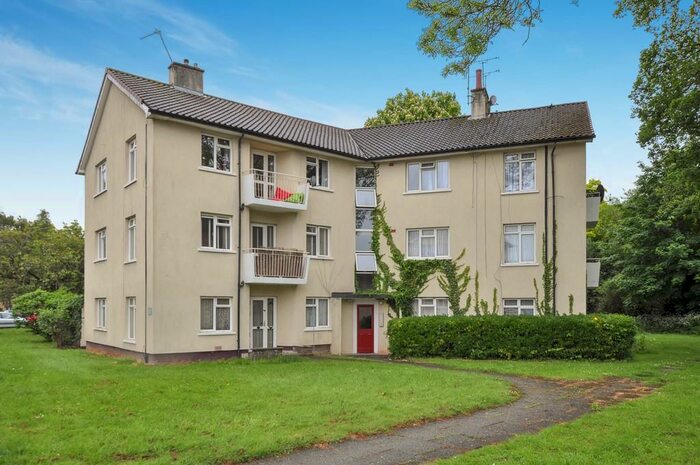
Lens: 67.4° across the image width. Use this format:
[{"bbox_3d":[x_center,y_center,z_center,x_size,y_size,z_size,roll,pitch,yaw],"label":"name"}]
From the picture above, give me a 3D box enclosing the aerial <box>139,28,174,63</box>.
[{"bbox_3d":[-7.574,-7.319,20.526,1.253,1.331,0.450,0,-4,0],"label":"aerial"}]

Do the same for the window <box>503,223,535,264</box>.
[{"bbox_3d":[6.375,0.438,19.719,1.133,1.530,0.150,-1,-4,20],"label":"window"}]

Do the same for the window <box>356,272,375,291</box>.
[{"bbox_3d":[0.627,2.009,21.500,0.800,0.720,0.100,1,-3,-10],"label":"window"}]

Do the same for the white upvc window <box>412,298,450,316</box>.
[{"bbox_3d":[3.128,3.234,20.901,1.739,1.263,0.150,-1,-4,20],"label":"white upvc window"}]

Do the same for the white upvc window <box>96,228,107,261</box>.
[{"bbox_3d":[-10.203,0.523,21.517,0.140,1.293,1.659,4,-6,-38],"label":"white upvc window"}]

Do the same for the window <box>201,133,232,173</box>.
[{"bbox_3d":[-4.479,-2.632,17.636,1.142,1.328,0.140,4,-6,-38],"label":"window"}]

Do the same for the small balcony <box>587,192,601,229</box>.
[{"bbox_3d":[10.283,-0.898,22.466,0.850,1.150,2.000,-1,-3,20],"label":"small balcony"}]

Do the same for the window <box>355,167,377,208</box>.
[{"bbox_3d":[0.636,-1.868,21.527,0.900,1.663,0.160,1,-5,-8],"label":"window"}]

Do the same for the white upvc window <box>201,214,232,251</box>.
[{"bbox_3d":[-4.447,0.008,17.497,1.102,1.185,0.150,3,-5,-39],"label":"white upvc window"}]

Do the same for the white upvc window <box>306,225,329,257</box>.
[{"bbox_3d":[-1.206,0.350,20.370,1.144,1.243,0.120,2,-4,-37],"label":"white upvc window"}]

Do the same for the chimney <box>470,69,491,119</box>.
[{"bbox_3d":[6.072,-6.464,24.529,0.649,2.220,1.150,-2,-5,21],"label":"chimney"}]

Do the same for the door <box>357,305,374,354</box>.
[{"bbox_3d":[0.639,3.925,21.218,0.715,1.995,0.080,1,-5,-8],"label":"door"}]

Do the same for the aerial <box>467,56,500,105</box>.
[{"bbox_3d":[6.212,-7.072,24.400,1.400,2.000,0.800,-1,-3,26],"label":"aerial"}]

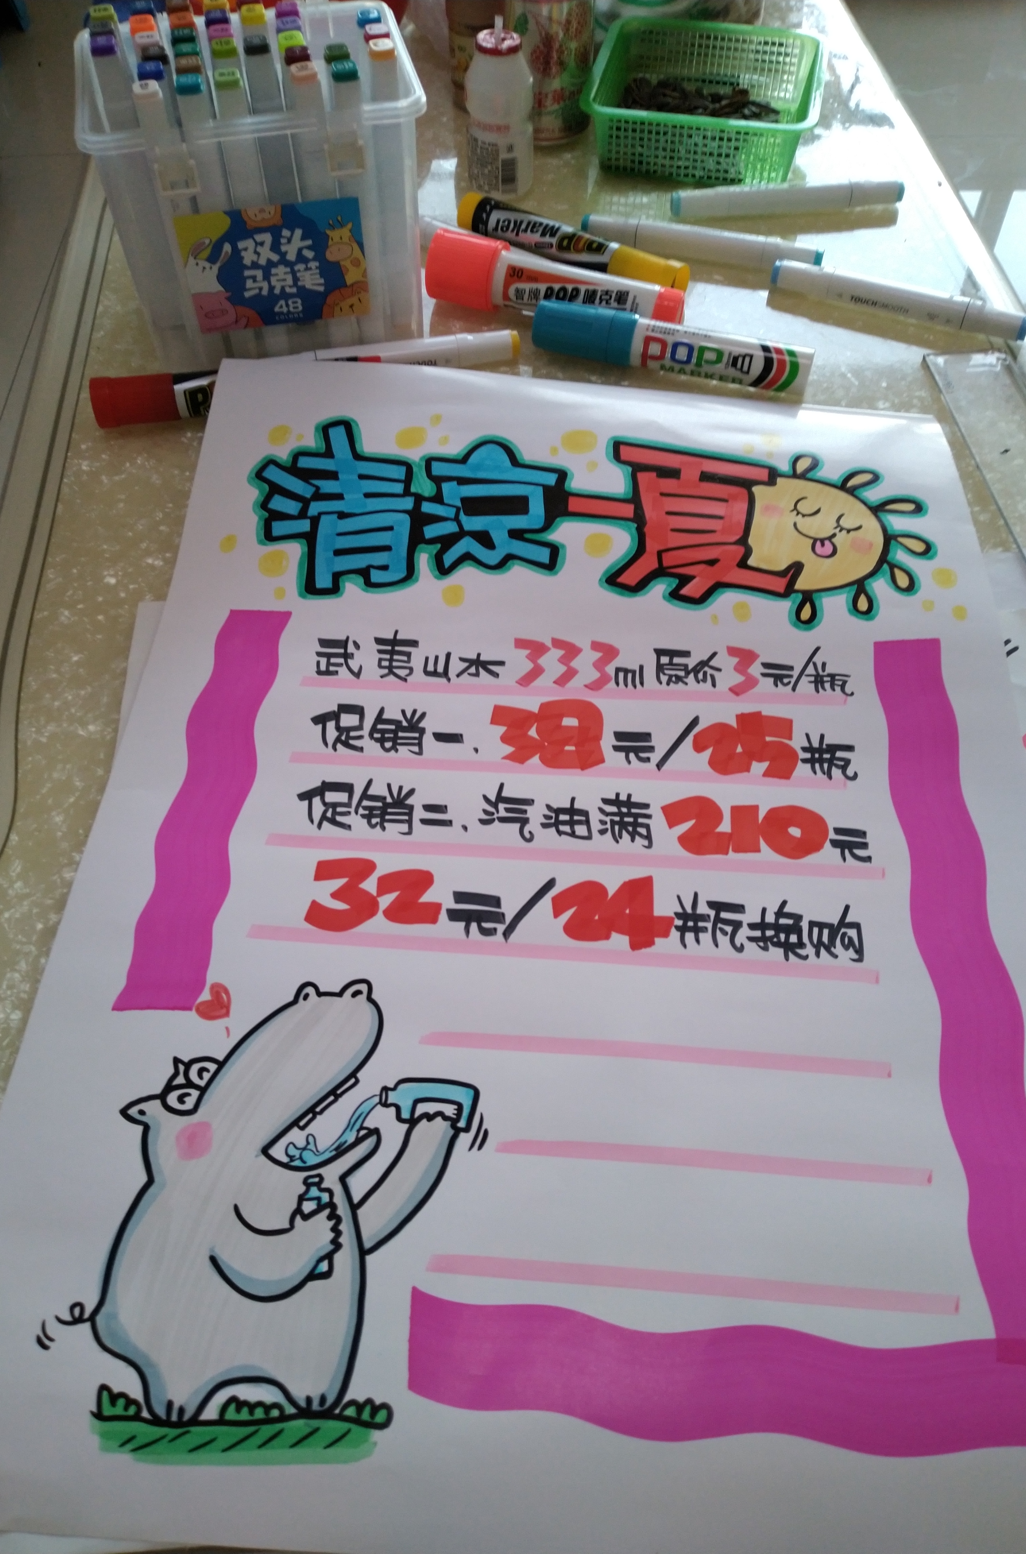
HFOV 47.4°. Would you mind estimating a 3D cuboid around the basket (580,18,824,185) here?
[{"bbox_3d":[0.132,-0.463,0.808,0.148,0.050,0.119,9,57,7],"label":"basket"}]

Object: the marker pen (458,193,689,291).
[{"bbox_3d":[0.037,-0.341,0.742,0.160,0.025,0.025,25,60,16],"label":"marker pen"}]

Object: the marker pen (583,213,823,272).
[{"bbox_3d":[0.121,-0.345,0.750,0.154,0.015,0.016,12,57,8],"label":"marker pen"}]

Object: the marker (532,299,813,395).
[{"bbox_3d":[0.092,-0.250,0.679,0.162,0.028,0.028,13,57,9],"label":"marker"}]

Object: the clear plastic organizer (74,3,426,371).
[{"bbox_3d":[-0.137,-0.331,0.663,0.171,0.148,0.118,-9,57,-6],"label":"clear plastic organizer"}]

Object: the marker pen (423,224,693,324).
[{"bbox_3d":[0.025,-0.297,0.706,0.158,0.036,0.040,13,57,9],"label":"marker pen"}]

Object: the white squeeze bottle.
[{"bbox_3d":[-0.008,-0.441,0.763,0.044,0.101,0.044,0,56,0],"label":"white squeeze bottle"}]

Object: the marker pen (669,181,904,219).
[{"bbox_3d":[0.184,-0.386,0.778,0.155,0.015,0.016,-4,56,-2],"label":"marker pen"}]

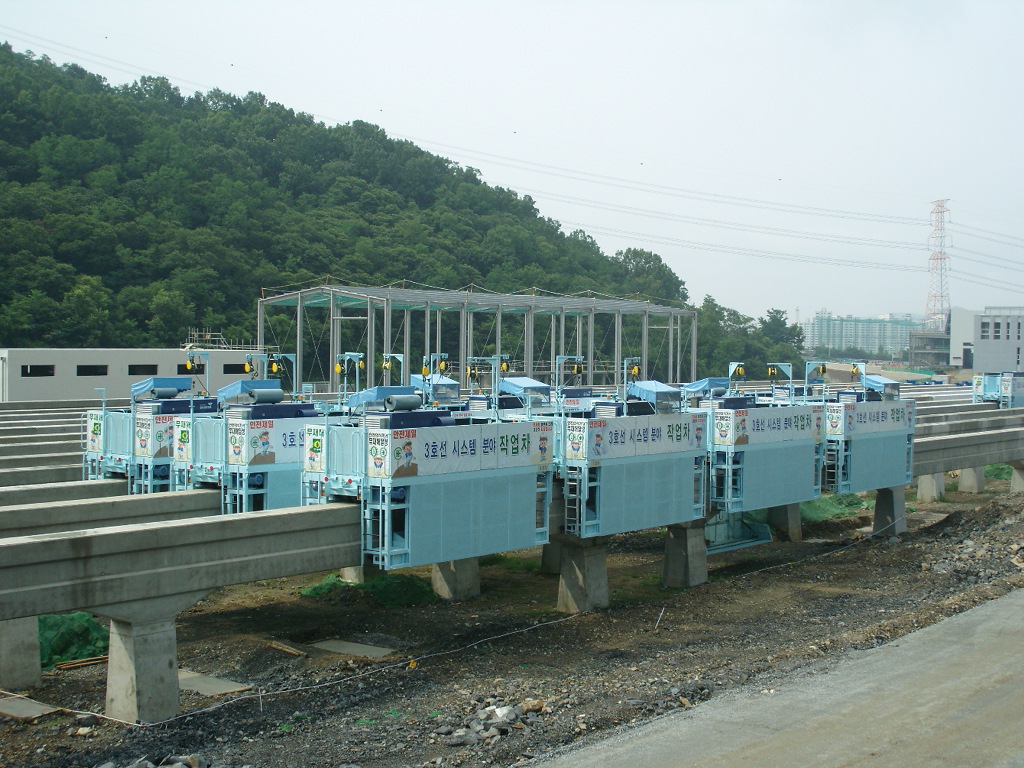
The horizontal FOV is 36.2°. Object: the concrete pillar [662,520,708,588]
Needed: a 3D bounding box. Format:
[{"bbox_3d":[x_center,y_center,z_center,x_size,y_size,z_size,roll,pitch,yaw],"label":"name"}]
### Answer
[{"bbox_3d":[5.892,5.698,53.223,1.100,2.150,1.200,3,2,37],"label":"concrete pillar"}]

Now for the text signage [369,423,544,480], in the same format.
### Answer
[{"bbox_3d":[-1.201,1.693,42.099,0.720,1.230,7.030,2,2,36],"label":"text signage"}]

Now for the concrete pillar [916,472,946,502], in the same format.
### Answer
[{"bbox_3d":[22.700,5.380,84.964,1.120,1.950,1.220,2,2,36],"label":"concrete pillar"}]

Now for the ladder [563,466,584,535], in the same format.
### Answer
[{"bbox_3d":[1.775,3.436,45.835,0.500,2.040,0.120,3,2,37],"label":"ladder"}]

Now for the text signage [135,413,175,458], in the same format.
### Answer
[{"bbox_3d":[-9.931,1.420,44.237,0.850,1.200,1.200,3,2,37],"label":"text signage"}]

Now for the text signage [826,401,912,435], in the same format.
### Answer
[{"bbox_3d":[14.430,1.297,62.659,0.720,1.220,6.850,3,2,37],"label":"text signage"}]

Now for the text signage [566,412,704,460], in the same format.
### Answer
[{"bbox_3d":[4.040,1.571,49.173,0.720,1.230,7.060,2,2,36],"label":"text signage"}]

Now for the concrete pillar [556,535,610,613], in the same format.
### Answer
[{"bbox_3d":[2.243,5.910,48.836,1.150,2.270,1.200,2,2,36],"label":"concrete pillar"}]

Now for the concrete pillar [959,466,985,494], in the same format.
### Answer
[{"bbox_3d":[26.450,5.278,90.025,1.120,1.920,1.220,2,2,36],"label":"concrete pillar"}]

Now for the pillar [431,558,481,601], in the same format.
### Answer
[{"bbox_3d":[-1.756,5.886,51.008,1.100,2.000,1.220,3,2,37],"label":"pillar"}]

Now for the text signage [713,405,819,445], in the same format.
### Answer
[{"bbox_3d":[9.329,1.449,56.311,0.720,1.230,6.750,2,2,36],"label":"text signage"}]

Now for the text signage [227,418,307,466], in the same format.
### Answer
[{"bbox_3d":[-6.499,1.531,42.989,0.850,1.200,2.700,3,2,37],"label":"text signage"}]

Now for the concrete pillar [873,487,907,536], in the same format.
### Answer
[{"bbox_3d":[16.176,5.342,67.005,1.100,2.100,1.200,3,2,37],"label":"concrete pillar"}]

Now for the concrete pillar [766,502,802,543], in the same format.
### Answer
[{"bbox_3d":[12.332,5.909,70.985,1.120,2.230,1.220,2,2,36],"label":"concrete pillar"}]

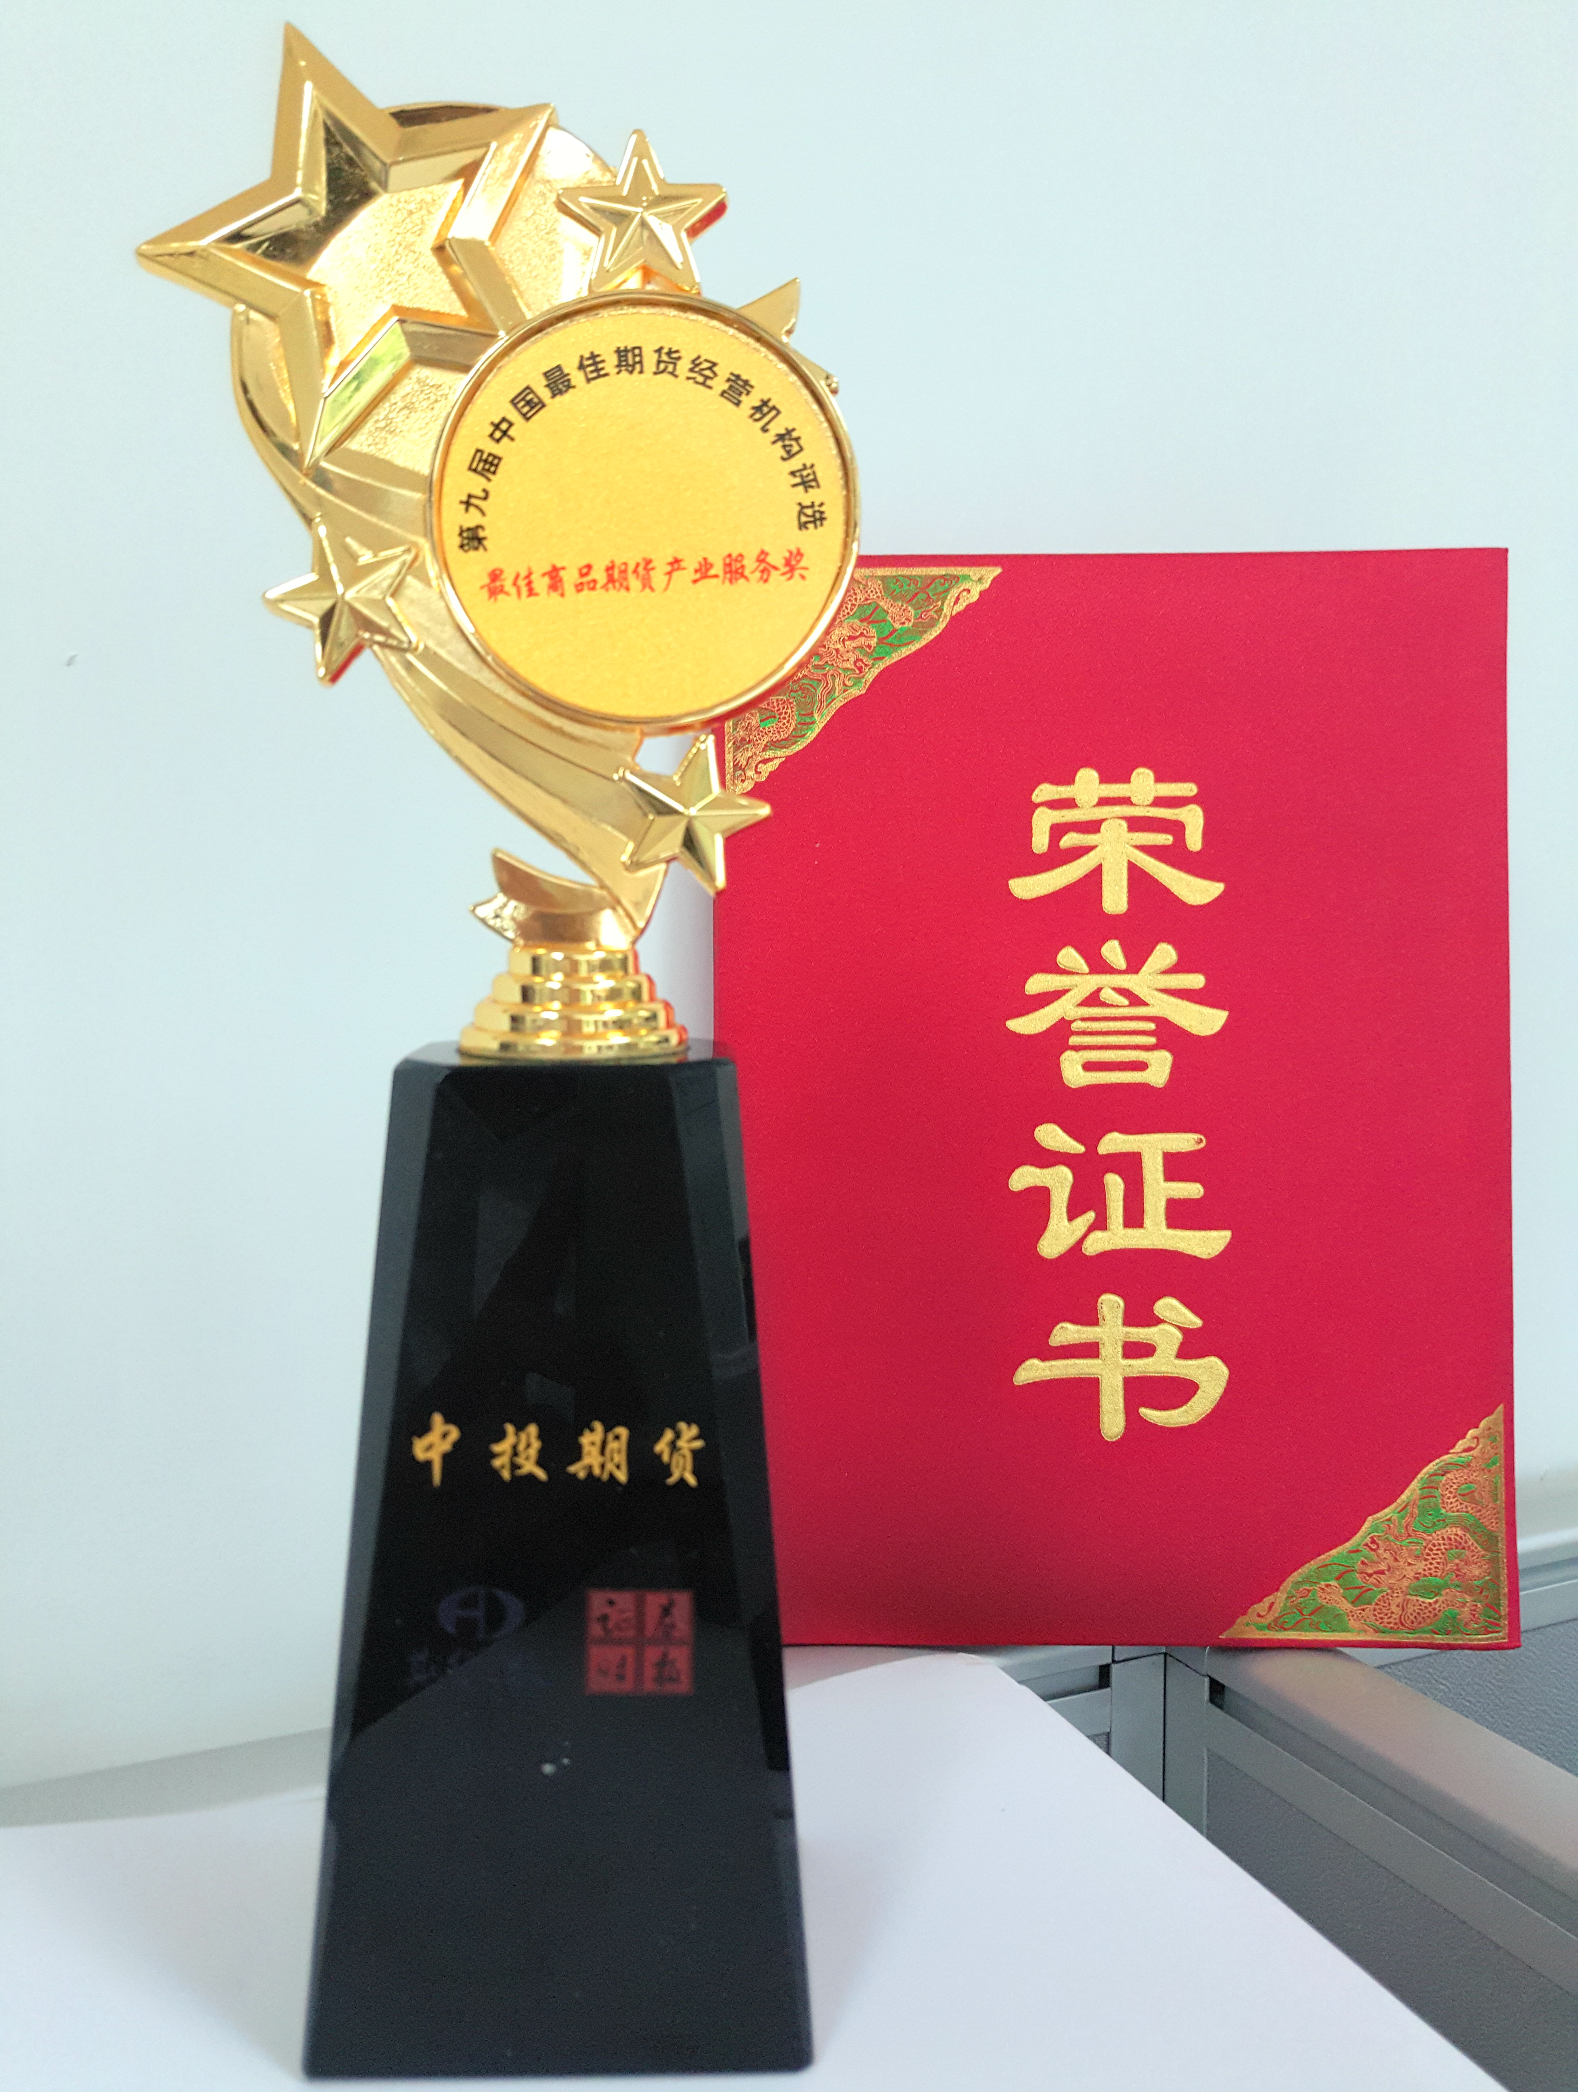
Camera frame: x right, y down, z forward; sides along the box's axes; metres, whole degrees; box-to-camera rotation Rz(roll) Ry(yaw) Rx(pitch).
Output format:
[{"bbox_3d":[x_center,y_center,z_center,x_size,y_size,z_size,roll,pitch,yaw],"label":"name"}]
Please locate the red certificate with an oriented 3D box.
[{"bbox_3d":[0.086,0.014,0.506,0.211,0.290,0.012,0,-1,1],"label":"red certificate"}]

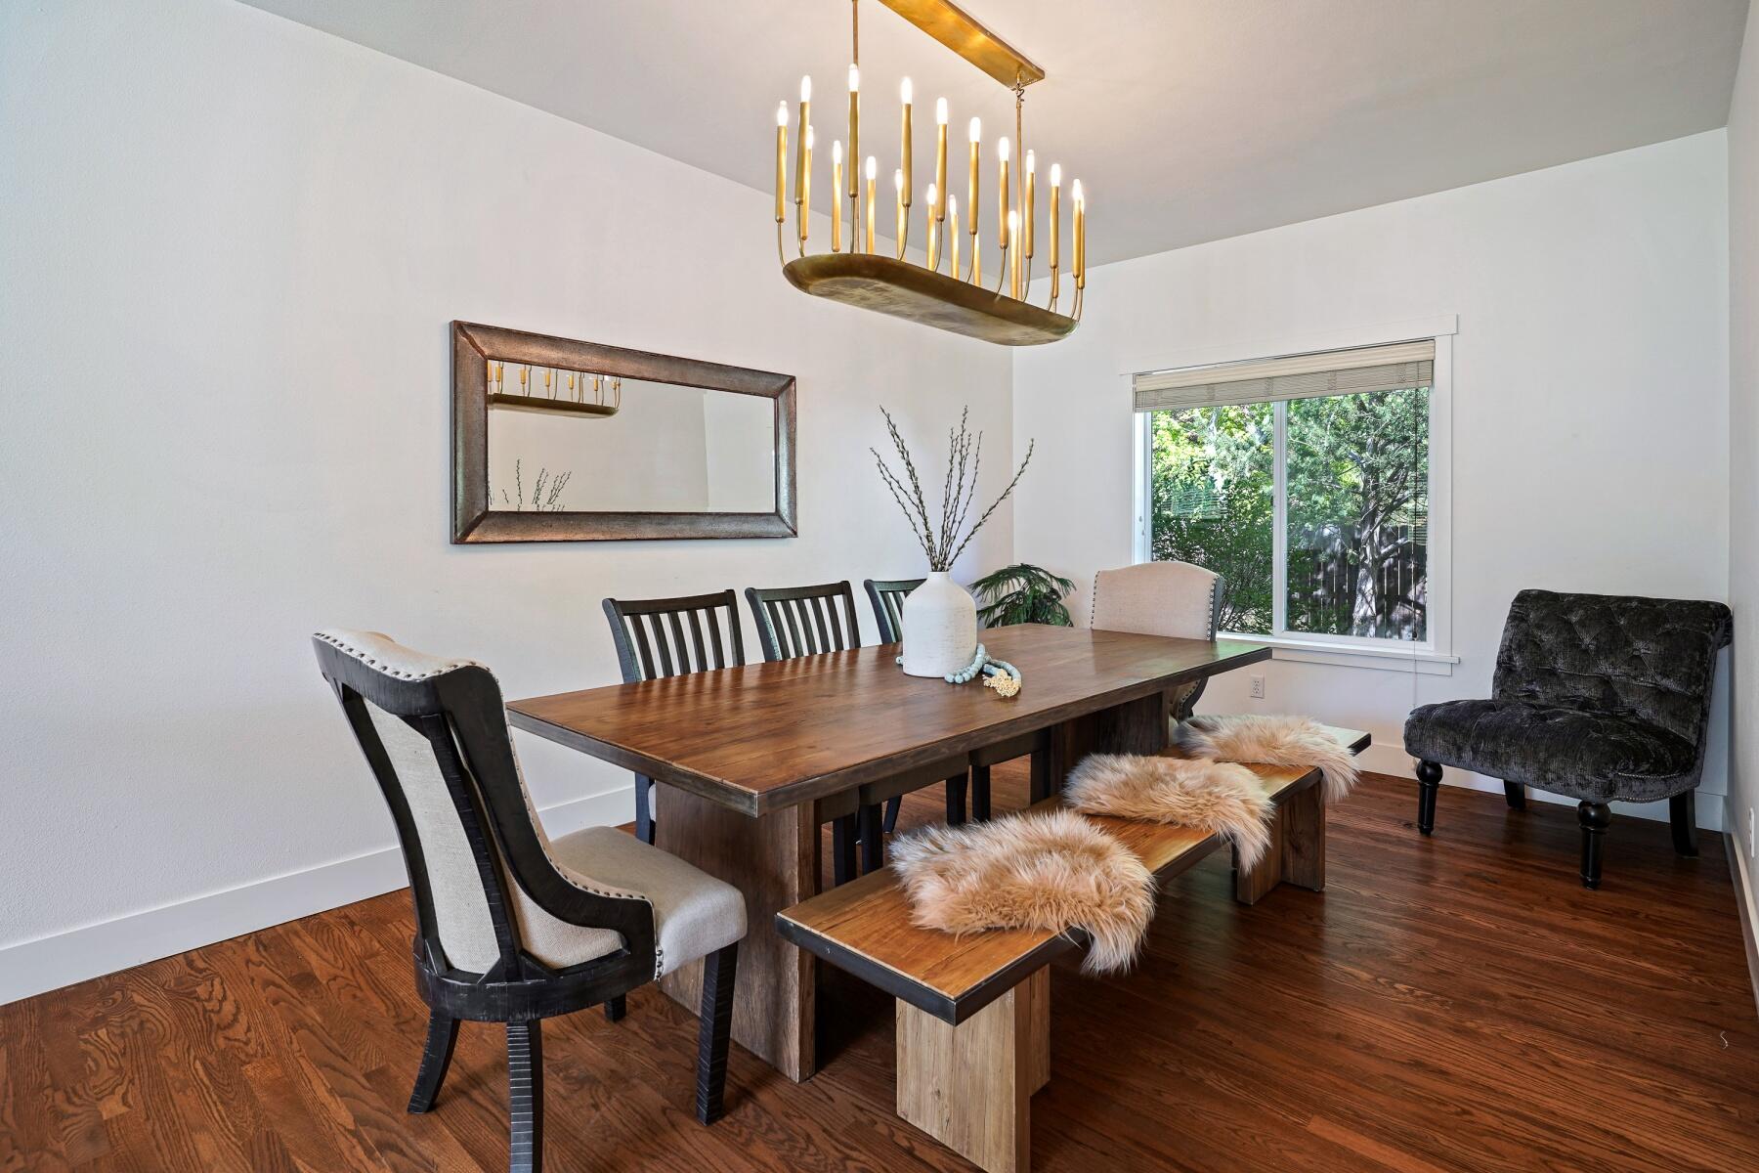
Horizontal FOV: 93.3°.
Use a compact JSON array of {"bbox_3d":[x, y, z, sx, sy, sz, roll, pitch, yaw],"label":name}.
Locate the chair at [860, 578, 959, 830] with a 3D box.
[{"bbox_3d":[0.279,0.483,3.365,0.620,1.000,0.510,3,5,44],"label":"chair"}]

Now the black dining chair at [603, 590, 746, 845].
[{"bbox_3d":[-0.457,0.538,2.521,0.610,0.995,0.510,3,5,44],"label":"black dining chair"}]

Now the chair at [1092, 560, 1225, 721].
[{"bbox_3d":[1.115,0.434,3.587,0.580,1.060,0.680,3,5,44],"label":"chair"}]

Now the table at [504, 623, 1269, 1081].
[{"bbox_3d":[0.263,0.645,2.651,1.054,0.760,2.441,3,5,44],"label":"table"}]

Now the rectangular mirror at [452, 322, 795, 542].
[{"bbox_3d":[-0.939,-0.565,3.415,0.045,0.757,1.532,3,5,44],"label":"rectangular mirror"}]

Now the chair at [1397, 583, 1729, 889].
[{"bbox_3d":[2.549,0.520,3.123,0.800,0.920,0.690,-2,4,-25],"label":"chair"}]

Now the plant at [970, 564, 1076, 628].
[{"bbox_3d":[0.857,0.378,4.924,0.620,1.020,0.620,3,5,44],"label":"plant"}]

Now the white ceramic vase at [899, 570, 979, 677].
[{"bbox_3d":[0.187,0.108,2.625,0.240,0.315,0.240,0,3,0],"label":"white ceramic vase"}]

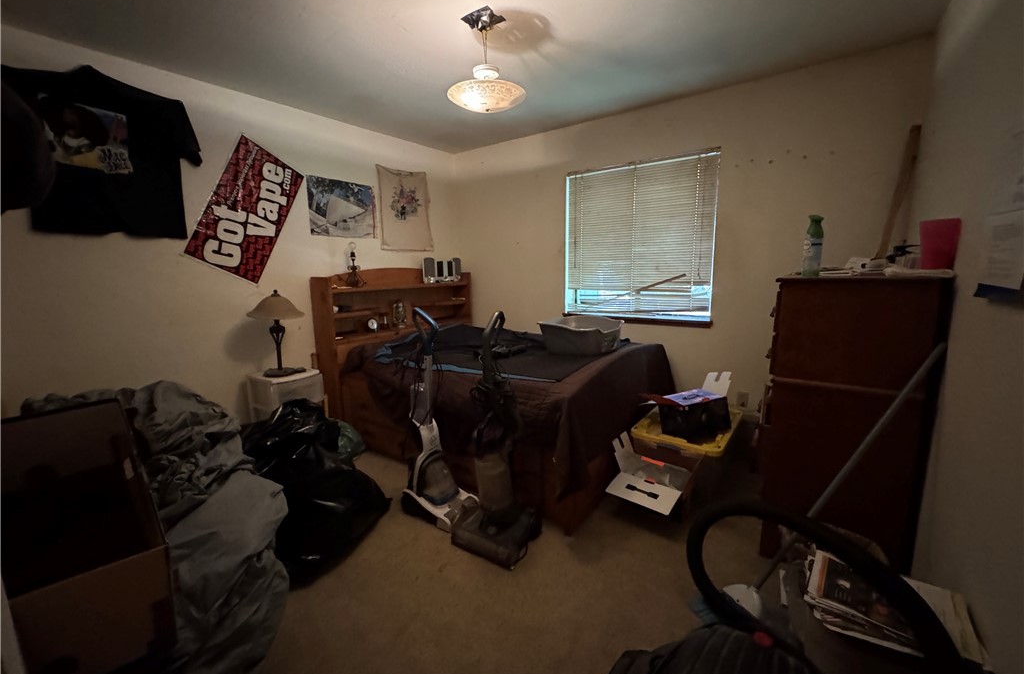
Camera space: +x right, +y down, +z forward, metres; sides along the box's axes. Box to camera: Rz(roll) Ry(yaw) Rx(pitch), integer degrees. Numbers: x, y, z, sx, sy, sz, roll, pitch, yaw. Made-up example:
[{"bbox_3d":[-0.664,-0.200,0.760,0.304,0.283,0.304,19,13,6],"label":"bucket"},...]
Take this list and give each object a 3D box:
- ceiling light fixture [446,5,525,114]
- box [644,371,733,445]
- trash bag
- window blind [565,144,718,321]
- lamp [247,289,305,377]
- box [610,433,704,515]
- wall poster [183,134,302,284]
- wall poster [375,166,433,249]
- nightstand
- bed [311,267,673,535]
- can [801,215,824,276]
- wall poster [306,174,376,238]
[{"bbox_3d":[-0.134,-1.377,2.109,0.400,0.435,0.400,-1,10,0],"label":"ceiling light fixture"},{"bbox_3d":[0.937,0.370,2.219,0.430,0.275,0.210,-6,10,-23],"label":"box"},{"bbox_3d":[-0.982,0.633,2.067,0.800,0.535,0.690,6,12,36],"label":"trash bag"},{"bbox_3d":[1.009,-0.802,3.477,1.270,1.250,0.050,6,12,36],"label":"window blind"},{"bbox_3d":[-1.692,-0.037,2.959,0.400,0.590,0.400,6,12,36],"label":"lamp"},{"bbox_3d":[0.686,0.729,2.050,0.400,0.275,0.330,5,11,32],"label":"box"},{"bbox_3d":[-1.853,-0.892,2.930,0.015,0.915,0.455,6,-16,36],"label":"wall poster"},{"bbox_3d":[-1.021,-1.234,4.034,0.015,0.780,0.640,6,12,36],"label":"wall poster"},{"bbox_3d":[-1.627,0.507,3.006,0.395,0.500,0.345,6,12,36],"label":"nightstand"},{"bbox_3d":[-0.165,0.126,3.170,2.221,1.317,1.537,6,12,36],"label":"bed"},{"bbox_3d":[1.182,-0.353,1.613,0.067,0.232,0.067,-7,11,-29],"label":"can"},{"bbox_3d":[-1.421,-1.080,3.503,0.015,0.450,0.590,6,12,36],"label":"wall poster"}]

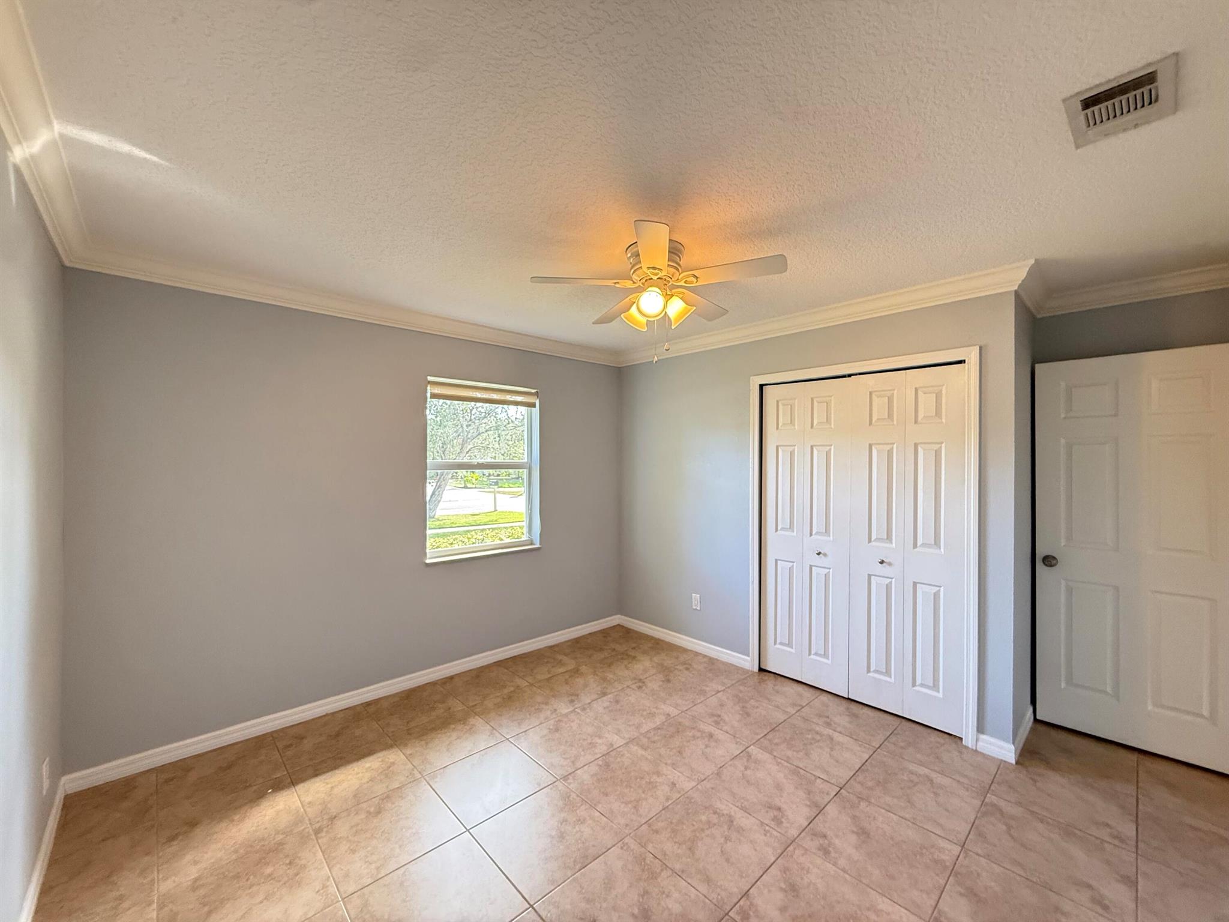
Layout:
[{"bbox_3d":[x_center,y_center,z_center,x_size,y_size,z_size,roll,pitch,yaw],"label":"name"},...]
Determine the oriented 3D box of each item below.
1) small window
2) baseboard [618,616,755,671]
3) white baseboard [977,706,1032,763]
[{"bbox_3d":[-0.954,0.055,3.649,0.904,1.226,0.125,0,0,-43],"label":"small window"},{"bbox_3d":[0.505,1.446,4.044,0.020,0.083,1.329,0,0,-43],"label":"baseboard"},{"bbox_3d":[2.144,1.459,2.720,0.601,0.084,0.163,0,0,-43],"label":"white baseboard"}]

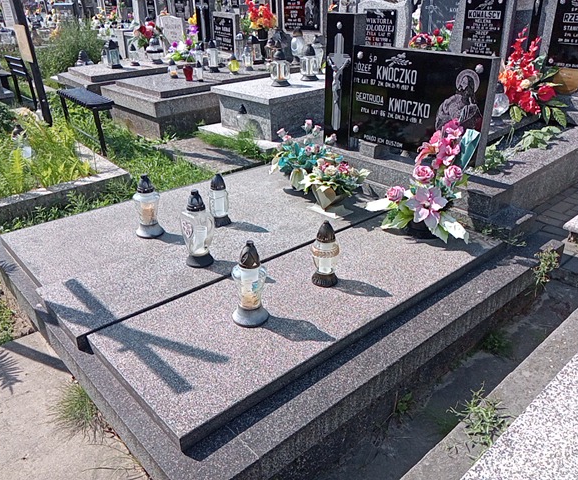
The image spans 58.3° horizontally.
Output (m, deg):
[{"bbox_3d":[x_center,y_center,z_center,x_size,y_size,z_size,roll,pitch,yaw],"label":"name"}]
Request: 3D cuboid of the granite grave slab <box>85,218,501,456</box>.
[{"bbox_3d":[0.161,0.190,2.107,1.733,0.046,0.616,-22,33,-36],"label":"granite grave slab"}]

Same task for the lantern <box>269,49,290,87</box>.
[{"bbox_3d":[-0.096,-1.791,5.364,0.195,0.354,0.195,0,27,0],"label":"lantern"}]

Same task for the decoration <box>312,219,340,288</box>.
[{"bbox_3d":[0.158,0.049,2.151,0.113,0.282,0.113,0,27,0],"label":"decoration"}]

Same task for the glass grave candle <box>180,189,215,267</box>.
[{"bbox_3d":[-0.394,-0.055,2.192,0.120,0.333,0.120,-22,33,-36],"label":"glass grave candle"}]

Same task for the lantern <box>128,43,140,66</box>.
[{"bbox_3d":[-1.863,-2.211,6.166,0.125,0.243,0.125,-22,33,-36],"label":"lantern"}]

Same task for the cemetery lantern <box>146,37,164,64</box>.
[{"bbox_3d":[-1.576,-2.233,6.088,0.150,0.277,0.150,-22,33,-36],"label":"cemetery lantern"}]

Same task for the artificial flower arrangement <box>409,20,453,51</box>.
[{"bbox_3d":[1.651,-2.324,6.000,0.360,0.400,0.480,-22,33,-36],"label":"artificial flower arrangement"}]

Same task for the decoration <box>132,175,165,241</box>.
[{"bbox_3d":[-0.711,-0.180,2.588,0.135,0.305,0.135,-22,34,-36],"label":"decoration"}]

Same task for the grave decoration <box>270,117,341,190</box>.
[{"bbox_3d":[0.110,-0.514,3.052,0.400,0.365,0.340,19,32,33],"label":"grave decoration"}]

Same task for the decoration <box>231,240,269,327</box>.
[{"bbox_3d":[-0.141,0.145,1.801,0.130,0.314,0.130,0,27,0],"label":"decoration"}]

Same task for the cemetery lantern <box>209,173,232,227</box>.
[{"bbox_3d":[-0.354,-0.214,2.692,0.106,0.271,0.106,0,27,0],"label":"cemetery lantern"}]

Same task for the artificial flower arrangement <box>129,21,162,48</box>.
[{"bbox_3d":[-1.820,-2.559,6.524,0.290,0.360,0.340,-22,33,-36],"label":"artificial flower arrangement"}]

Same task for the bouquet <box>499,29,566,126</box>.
[{"bbox_3d":[1.733,-1.123,3.664,0.340,0.620,0.400,-22,33,-36],"label":"bouquet"}]

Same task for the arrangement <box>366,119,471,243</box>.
[{"bbox_3d":[0.610,-0.282,2.401,0.460,0.520,0.360,15,30,28],"label":"arrangement"}]

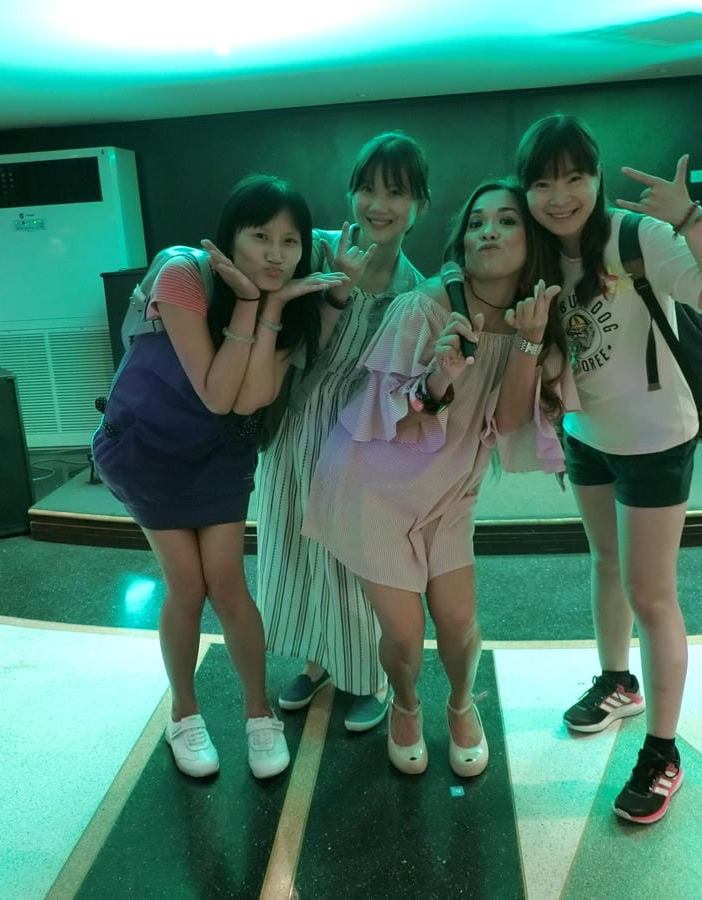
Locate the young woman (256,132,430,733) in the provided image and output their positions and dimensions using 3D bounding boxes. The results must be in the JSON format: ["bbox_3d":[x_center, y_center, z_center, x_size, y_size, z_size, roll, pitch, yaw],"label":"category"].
[{"bbox_3d":[0.003,-0.021,2.104,0.480,1.420,0.420,0,13,18],"label":"young woman"}]

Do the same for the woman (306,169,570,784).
[{"bbox_3d":[0.172,0.081,1.891,0.580,1.290,0.500,-5,12,-4],"label":"woman"}]

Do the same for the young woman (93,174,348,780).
[{"bbox_3d":[-0.298,0.093,1.909,0.470,1.320,0.680,-10,14,-25],"label":"young woman"}]

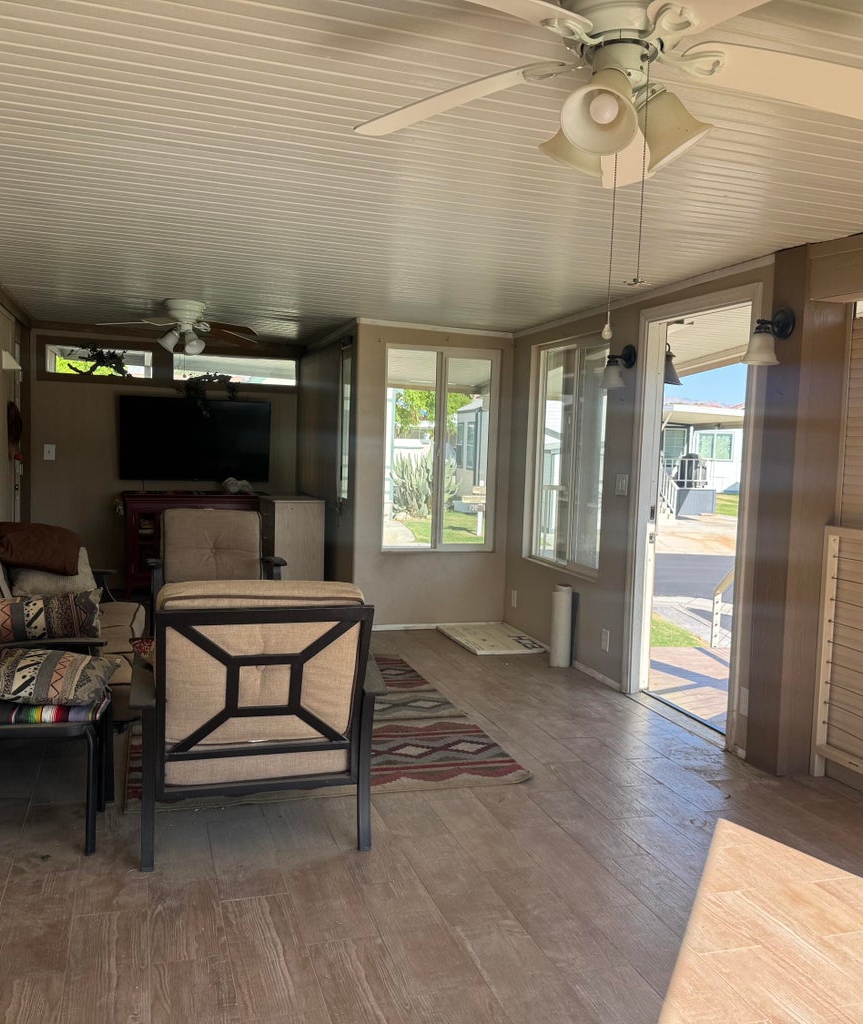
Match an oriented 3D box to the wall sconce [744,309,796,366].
[{"bbox_3d":[1.375,-0.727,3.926,0.206,0.237,0.161,1,4,-16],"label":"wall sconce"}]

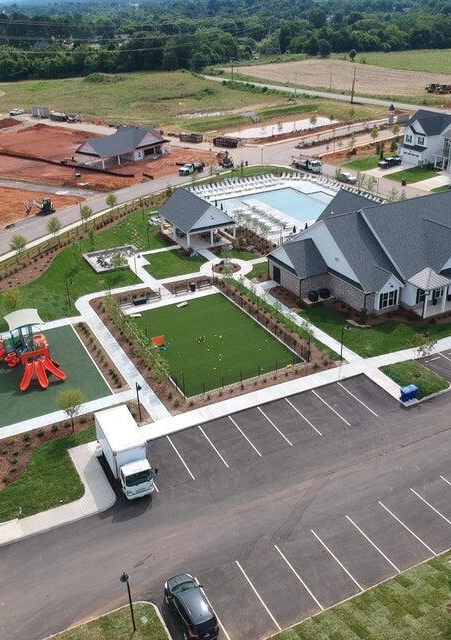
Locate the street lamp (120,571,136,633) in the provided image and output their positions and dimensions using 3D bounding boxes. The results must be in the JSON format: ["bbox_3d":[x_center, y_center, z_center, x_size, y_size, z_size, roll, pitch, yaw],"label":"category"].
[{"bbox_3d":[-5.207,15.192,33.278,0.420,3.850,0.880,-14,29,-22],"label":"street lamp"}]

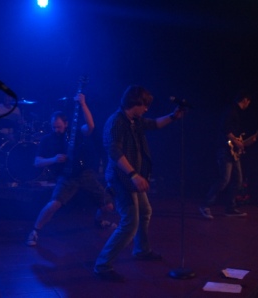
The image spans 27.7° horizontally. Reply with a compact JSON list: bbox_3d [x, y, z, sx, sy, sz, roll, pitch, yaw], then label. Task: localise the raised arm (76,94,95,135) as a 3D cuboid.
[{"bbox_3d":[-0.500,-0.393,5.970,0.220,0.490,0.240,-1,5,-9],"label":"raised arm"}]

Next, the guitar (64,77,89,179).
[{"bbox_3d":[-0.605,-0.262,6.020,0.330,1.160,0.080,11,2,-10],"label":"guitar"}]

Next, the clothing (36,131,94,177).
[{"bbox_3d":[-0.735,0.050,6.200,0.620,0.560,0.320,-6,5,-12],"label":"clothing"}]

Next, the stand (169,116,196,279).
[{"bbox_3d":[0.508,0.424,4.840,0.250,1.480,0.250,0,5,0],"label":"stand"}]

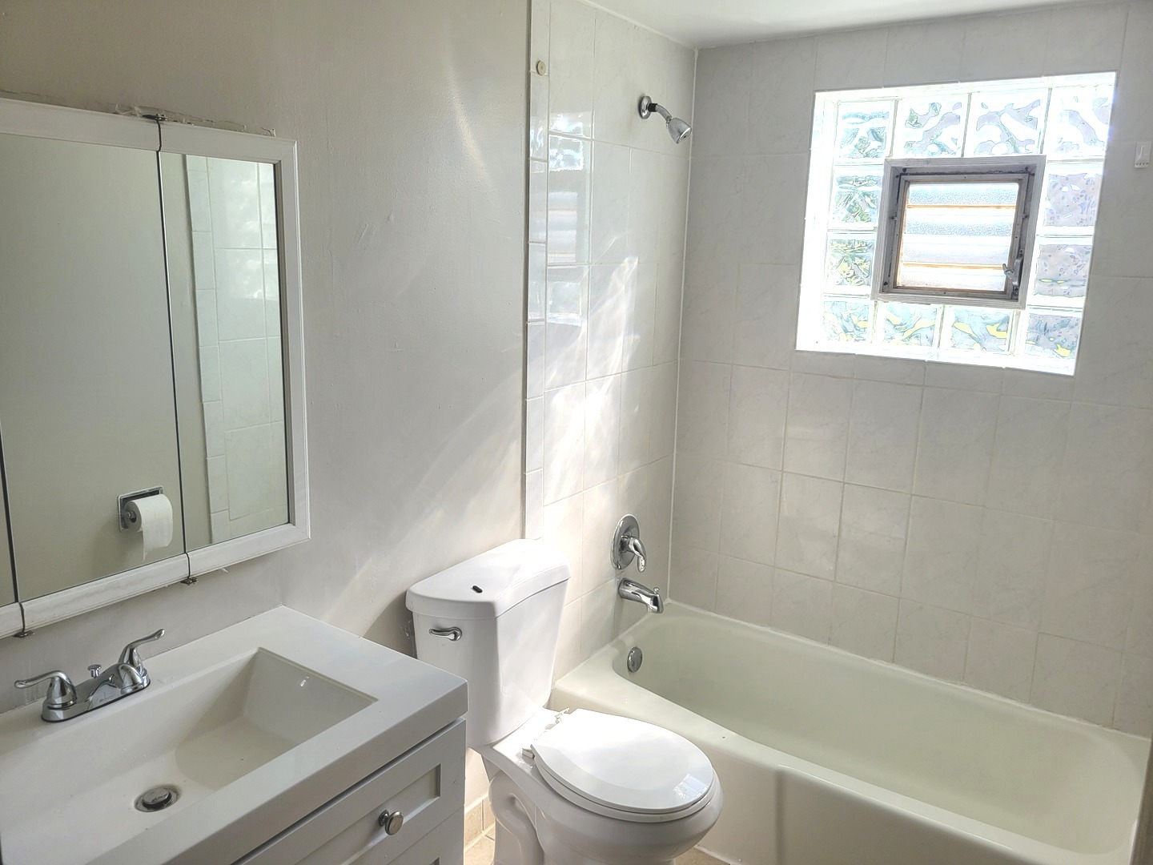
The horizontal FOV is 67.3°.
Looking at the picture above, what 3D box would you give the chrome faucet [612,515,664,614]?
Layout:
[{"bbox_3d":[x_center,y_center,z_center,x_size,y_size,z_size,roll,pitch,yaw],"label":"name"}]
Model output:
[{"bbox_3d":[0.222,0.441,2.858,0.147,0.314,0.178,10,15,33],"label":"chrome faucet"}]

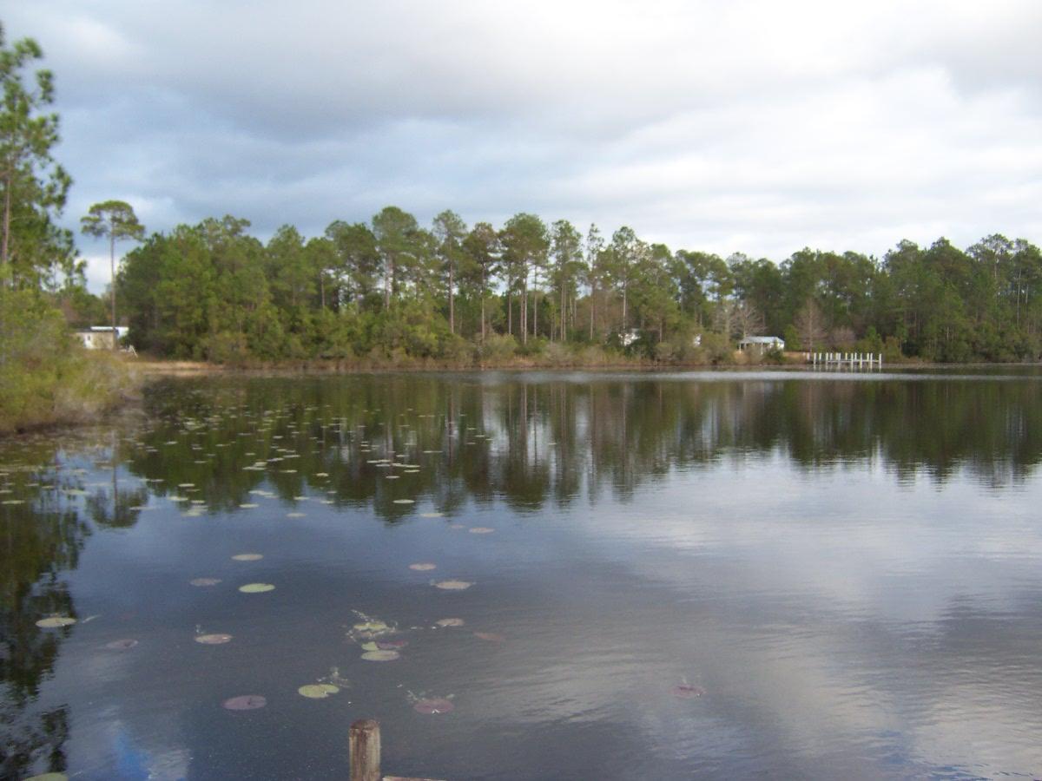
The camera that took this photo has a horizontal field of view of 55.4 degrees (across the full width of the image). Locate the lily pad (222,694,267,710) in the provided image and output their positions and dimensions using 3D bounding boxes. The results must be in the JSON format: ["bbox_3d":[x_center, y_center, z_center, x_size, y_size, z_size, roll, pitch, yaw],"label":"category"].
[{"bbox_3d":[-1.621,1.835,5.833,0.255,0.020,0.248,0,2,0],"label":"lily pad"}]

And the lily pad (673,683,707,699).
[{"bbox_3d":[1.023,1.827,6.032,0.195,0.020,0.205,0,2,0],"label":"lily pad"}]

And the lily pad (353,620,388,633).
[{"bbox_3d":[-1.129,1.774,7.458,0.244,0.020,0.248,0,2,0],"label":"lily pad"}]

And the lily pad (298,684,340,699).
[{"bbox_3d":[-1.226,1.827,6.032,0.248,0.020,0.246,0,2,0],"label":"lily pad"}]

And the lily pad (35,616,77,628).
[{"bbox_3d":[-3.543,1.770,7.573,0.308,0.020,0.302,0,2,0],"label":"lily pad"}]

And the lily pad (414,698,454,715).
[{"bbox_3d":[-0.507,1.837,5.776,0.222,0.020,0.232,0,2,0],"label":"lily pad"}]

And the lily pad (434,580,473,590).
[{"bbox_3d":[-0.595,1.725,8.784,0.307,0.020,0.310,0,2,0],"label":"lily pad"}]

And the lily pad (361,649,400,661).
[{"bbox_3d":[-0.951,1.801,6.736,0.259,0.020,0.247,0,2,0],"label":"lily pad"}]

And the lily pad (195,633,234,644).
[{"bbox_3d":[-2.201,1.787,7.124,0.261,0.020,0.255,0,2,0],"label":"lily pad"}]

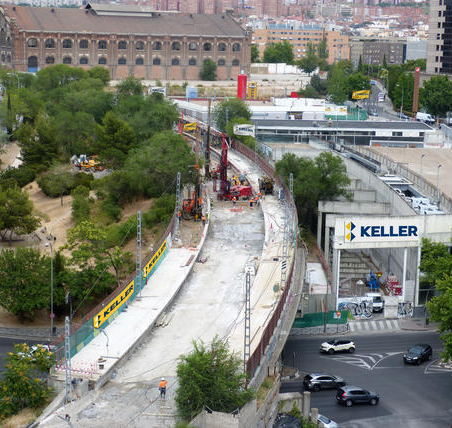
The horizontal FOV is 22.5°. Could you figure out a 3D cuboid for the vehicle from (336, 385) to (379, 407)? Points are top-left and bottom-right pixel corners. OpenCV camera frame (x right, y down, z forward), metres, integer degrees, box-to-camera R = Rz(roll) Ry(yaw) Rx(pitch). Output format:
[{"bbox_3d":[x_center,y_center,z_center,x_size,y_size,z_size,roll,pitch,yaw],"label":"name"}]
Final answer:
[{"bbox_3d":[14.230,19.389,121.241,4.430,1.650,1.860,-2,12,-14],"label":"vehicle"}]

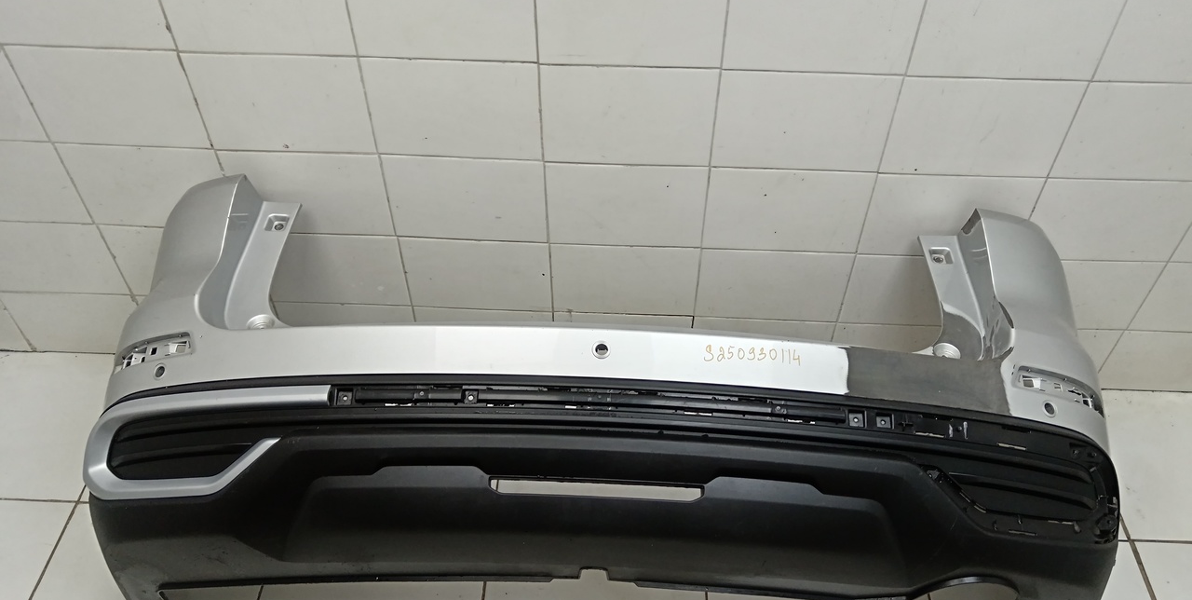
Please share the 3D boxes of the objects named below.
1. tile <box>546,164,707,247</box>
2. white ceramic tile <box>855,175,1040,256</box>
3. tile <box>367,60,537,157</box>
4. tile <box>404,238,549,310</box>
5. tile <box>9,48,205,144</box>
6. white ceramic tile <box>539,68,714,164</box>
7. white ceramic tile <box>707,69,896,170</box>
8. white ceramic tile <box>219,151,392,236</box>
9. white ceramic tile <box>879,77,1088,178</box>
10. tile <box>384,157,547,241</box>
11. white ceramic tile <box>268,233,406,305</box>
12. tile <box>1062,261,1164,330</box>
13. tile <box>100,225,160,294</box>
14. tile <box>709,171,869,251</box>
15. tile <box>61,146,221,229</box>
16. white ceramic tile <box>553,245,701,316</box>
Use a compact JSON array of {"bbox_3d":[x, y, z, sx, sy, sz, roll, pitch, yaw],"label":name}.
[{"bbox_3d":[0.056,-0.182,1.762,0.300,0.200,0.010,2,47,1],"label":"tile"},{"bbox_3d":[0.658,-0.157,1.743,0.300,0.200,0.008,2,47,2],"label":"white ceramic tile"},{"bbox_3d":[-0.245,-0.331,1.623,0.300,0.200,0.010,2,47,1],"label":"tile"},{"bbox_3d":[-0.247,-0.053,1.917,0.300,0.200,0.010,2,47,1],"label":"tile"},{"bbox_3d":[-0.848,-0.352,1.636,0.300,0.200,0.009,2,47,1],"label":"tile"},{"bbox_3d":[0.056,-0.320,1.613,0.300,0.200,0.008,2,47,2],"label":"white ceramic tile"},{"bbox_3d":[0.358,-0.309,1.605,0.300,0.200,0.009,2,47,1],"label":"white ceramic tile"},{"bbox_3d":[-0.548,-0.203,1.777,0.300,0.200,0.009,2,47,1],"label":"white ceramic tile"},{"bbox_3d":[0.660,-0.300,1.601,0.300,0.200,0.010,2,47,1],"label":"white ceramic tile"},{"bbox_3d":[-0.246,-0.192,1.770,0.300,0.200,0.010,2,47,1],"label":"tile"},{"bbox_3d":[-0.549,-0.064,1.926,0.300,0.200,0.009,2,47,1],"label":"white ceramic tile"},{"bbox_3d":[0.960,-0.013,1.888,0.300,0.200,0.010,2,47,1],"label":"tile"},{"bbox_3d":[-0.852,-0.077,1.935,0.300,0.200,0.008,2,47,2],"label":"tile"},{"bbox_3d":[0.357,-0.170,1.754,0.300,0.200,0.009,2,47,1],"label":"tile"},{"bbox_3d":[-0.850,-0.216,1.788,0.300,0.200,0.008,2,47,2],"label":"tile"},{"bbox_3d":[0.053,-0.042,1.909,0.300,0.200,0.008,2,47,2],"label":"white ceramic tile"}]

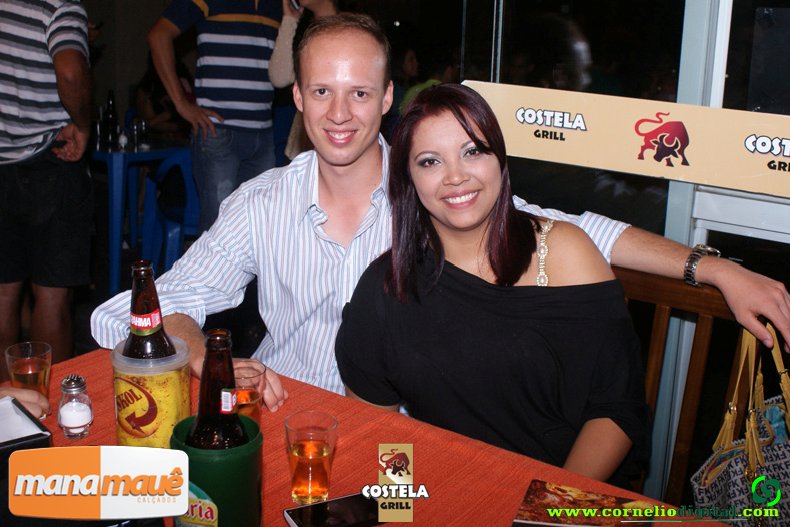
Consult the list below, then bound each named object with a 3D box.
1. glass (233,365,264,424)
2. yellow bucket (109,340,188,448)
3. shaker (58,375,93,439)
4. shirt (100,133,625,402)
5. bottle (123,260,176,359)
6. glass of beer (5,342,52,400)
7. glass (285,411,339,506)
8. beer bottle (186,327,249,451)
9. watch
[{"bbox_3d":[-0.232,0.212,1.413,0.069,0.108,0.069,2,15,0],"label":"glass"},{"bbox_3d":[-0.334,0.207,1.273,0.108,0.178,0.108,1,15,0],"label":"yellow bucket"},{"bbox_3d":[-0.489,0.217,1.402,0.052,0.091,0.052,2,15,0],"label":"shaker"},{"bbox_3d":[-0.052,0.093,1.656,0.890,0.650,0.400,4,15,8],"label":"shirt"},{"bbox_3d":[-0.335,0.141,1.252,0.075,0.289,0.075,2,15,0],"label":"bottle"},{"bbox_3d":[-0.566,0.186,1.434,0.069,0.108,0.069,1,15,0],"label":"glass of beer"},{"bbox_3d":[-0.114,0.263,1.234,0.069,0.108,0.069,2,15,0],"label":"glass"},{"bbox_3d":[-0.207,0.215,1.077,0.074,0.285,0.074,5,15,4],"label":"beer bottle"},{"bbox_3d":[0.494,0.003,1.485,0.045,0.060,0.066,19,-4,35],"label":"watch"}]

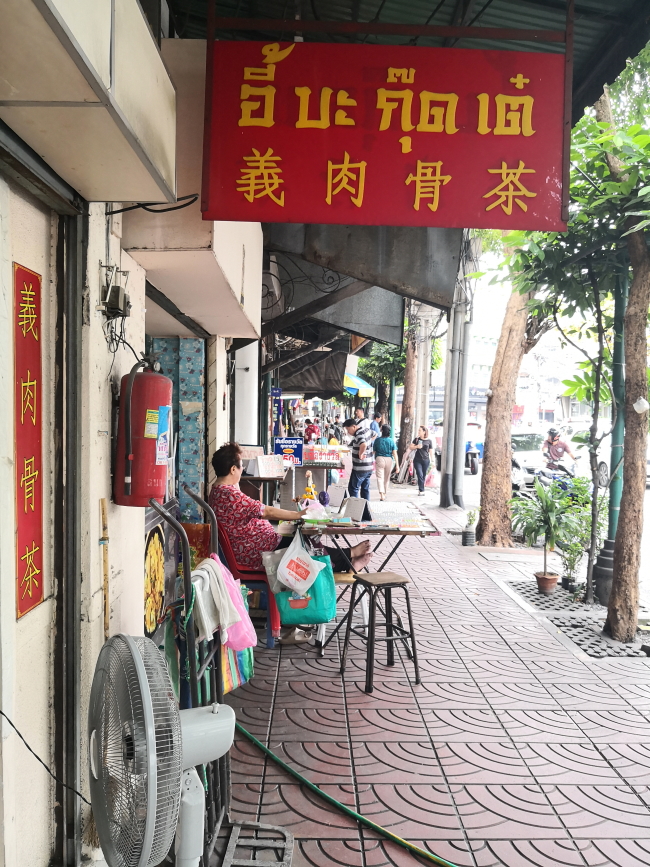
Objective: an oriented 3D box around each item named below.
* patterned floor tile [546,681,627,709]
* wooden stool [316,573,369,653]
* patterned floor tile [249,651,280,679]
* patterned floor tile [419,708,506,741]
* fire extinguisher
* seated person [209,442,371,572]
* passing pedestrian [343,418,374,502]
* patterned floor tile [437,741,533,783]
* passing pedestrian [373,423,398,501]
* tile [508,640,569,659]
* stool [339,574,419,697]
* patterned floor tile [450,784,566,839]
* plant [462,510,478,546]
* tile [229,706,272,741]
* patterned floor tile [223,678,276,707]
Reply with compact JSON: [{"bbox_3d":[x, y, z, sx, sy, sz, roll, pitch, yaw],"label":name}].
[{"bbox_3d":[1.496,1.520,3.867,0.395,0.030,0.385,1,1,-1],"label":"patterned floor tile"},{"bbox_3d":[0.135,1.239,4.820,0.360,0.440,0.350,1,1,-1],"label":"wooden stool"},{"bbox_3d":[-0.516,1.558,4.426,0.400,0.035,0.395,1,1,-1],"label":"patterned floor tile"},{"bbox_3d":[0.750,1.596,3.661,0.400,0.035,0.395,1,1,-1],"label":"patterned floor tile"},{"bbox_3d":[-0.684,-0.011,2.550,0.190,0.575,0.195,4,1,20],"label":"fire extinguisher"},{"bbox_3d":[-0.260,0.531,4.950,1.149,0.922,0.550,1,1,-6],"label":"seated person"},{"bbox_3d":[0.583,0.607,11.100,0.450,1.660,0.500,1,1,22],"label":"passing pedestrian"},{"bbox_3d":[0.719,1.523,3.097,0.395,0.030,0.385,1,1,-1],"label":"patterned floor tile"},{"bbox_3d":[1.247,0.598,13.819,0.511,1.563,0.360,1,2,-6],"label":"passing pedestrian"},{"bbox_3d":[1.518,1.540,4.727,0.400,0.030,0.395,1,1,-1],"label":"tile"},{"bbox_3d":[0.348,1.204,4.187,0.360,0.625,0.360,0,1,-25],"label":"stool"},{"bbox_3d":[0.726,1.530,2.719,0.395,0.030,0.385,1,1,-1],"label":"patterned floor tile"},{"bbox_3d":[1.929,1.245,8.932,0.225,0.482,0.200,1,2,-1],"label":"plant"},{"bbox_3d":[-0.501,1.578,3.637,0.400,0.035,0.395,1,1,-1],"label":"tile"},{"bbox_3d":[-0.479,1.490,3.831,0.395,0.030,0.385,1,1,-1],"label":"patterned floor tile"}]

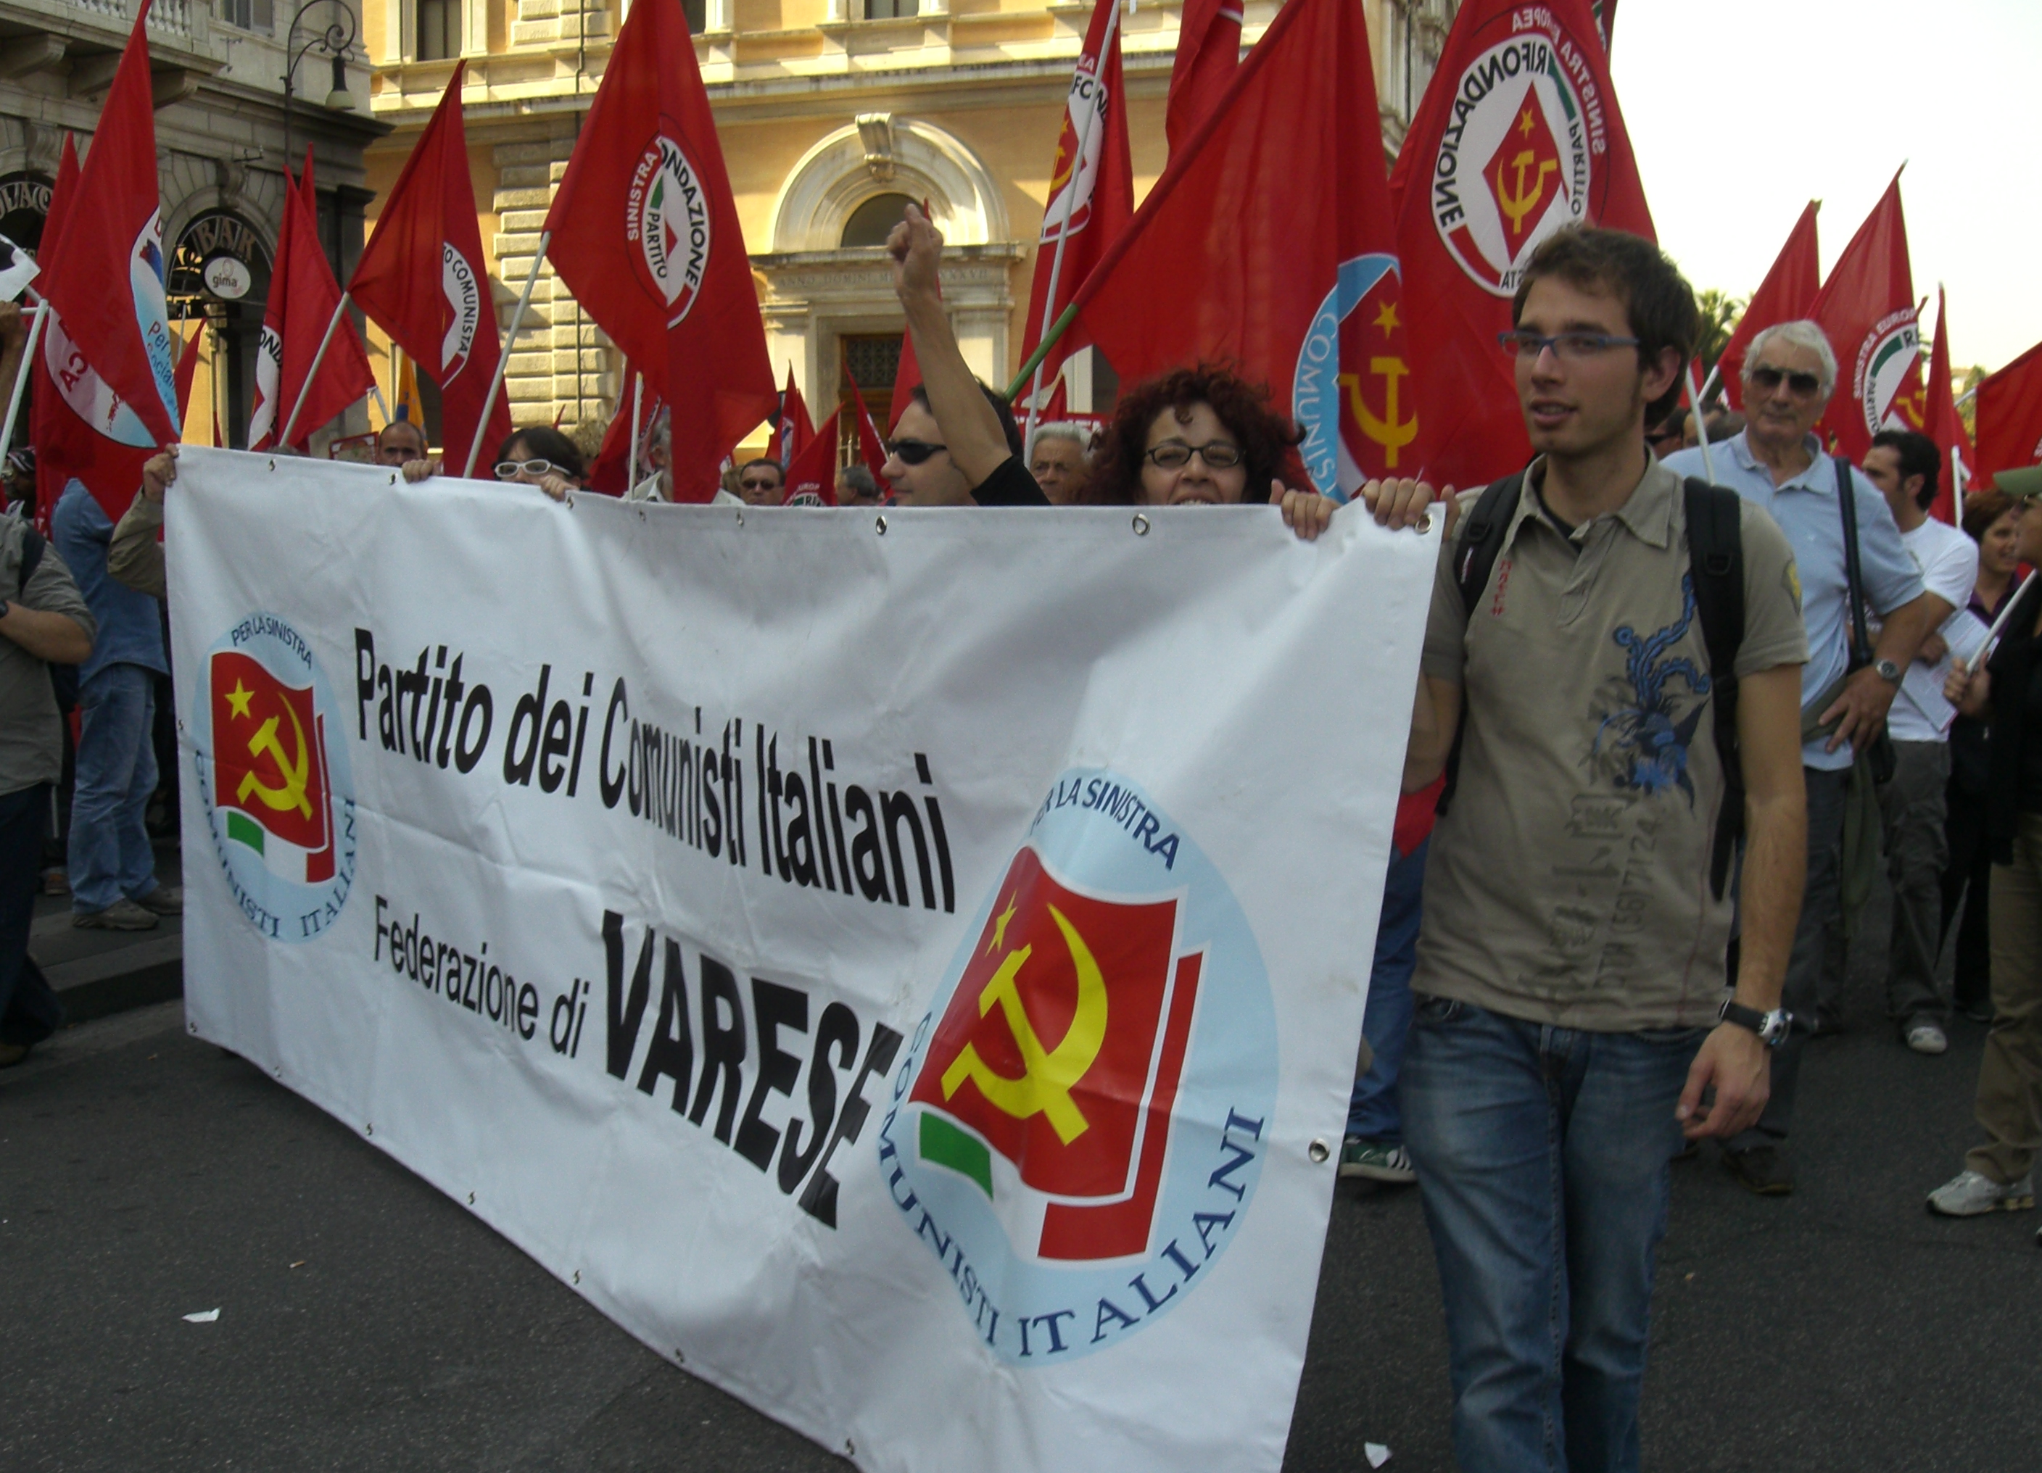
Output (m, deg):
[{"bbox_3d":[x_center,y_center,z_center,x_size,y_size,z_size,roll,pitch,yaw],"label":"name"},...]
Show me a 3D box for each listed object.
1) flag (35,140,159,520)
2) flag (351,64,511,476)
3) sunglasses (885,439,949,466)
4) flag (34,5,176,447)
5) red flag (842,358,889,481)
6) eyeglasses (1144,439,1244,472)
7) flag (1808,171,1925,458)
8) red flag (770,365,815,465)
[{"bbox_3d":[-2.727,-1.191,6.600,0.420,1.170,0.280,2,6,17],"label":"flag"},{"bbox_3d":[-1.867,-1.463,7.100,0.500,1.300,0.300,1,6,11],"label":"flag"},{"bbox_3d":[-0.112,-0.422,3.320,0.150,0.045,0.145,-2,6,-23],"label":"sunglasses"},{"bbox_3d":[-2.412,-1.342,5.900,0.400,1.170,0.300,2,6,17],"label":"flag"},{"bbox_3d":[-0.927,-1.878,13.500,0.340,0.850,0.250,1,6,6],"label":"red flag"},{"bbox_3d":[0.243,-0.391,3.130,0.138,0.042,0.140,0,6,5],"label":"eyeglasses"},{"bbox_3d":[2.630,-1.311,7.100,0.550,1.050,0.300,2,6,17],"label":"flag"},{"bbox_3d":[-1.379,-1.869,13.500,0.320,0.820,0.250,1,6,6],"label":"red flag"}]

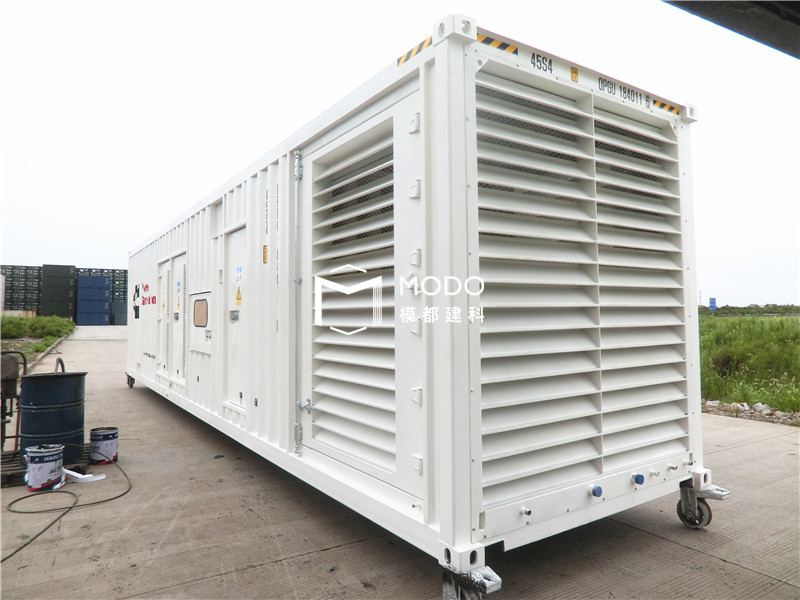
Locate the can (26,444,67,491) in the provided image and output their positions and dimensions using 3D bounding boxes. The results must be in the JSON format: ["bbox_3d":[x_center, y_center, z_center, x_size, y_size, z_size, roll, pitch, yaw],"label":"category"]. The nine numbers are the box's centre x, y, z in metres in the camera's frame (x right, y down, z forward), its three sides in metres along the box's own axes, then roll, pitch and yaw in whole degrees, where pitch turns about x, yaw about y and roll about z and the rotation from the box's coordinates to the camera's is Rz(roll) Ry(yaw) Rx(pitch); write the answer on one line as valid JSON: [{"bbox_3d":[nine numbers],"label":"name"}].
[{"bbox_3d":[-3.478,1.650,5.453,0.303,0.375,0.303,0,-2,-33],"label":"can"}]

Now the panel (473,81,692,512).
[{"bbox_3d":[1.249,-0.100,3.648,2.020,2.460,0.130,0,-2,-33],"label":"panel"}]

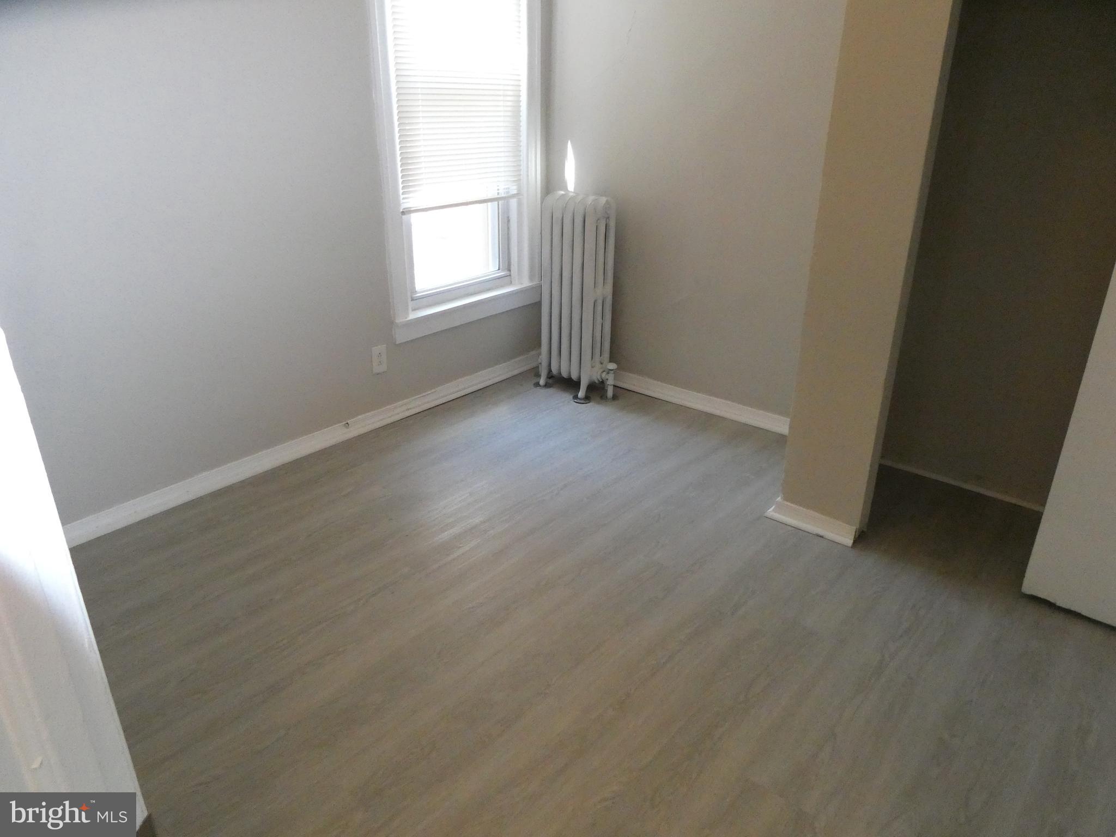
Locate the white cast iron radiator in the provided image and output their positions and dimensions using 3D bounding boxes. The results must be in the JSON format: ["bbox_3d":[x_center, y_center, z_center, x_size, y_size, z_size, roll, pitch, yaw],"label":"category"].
[{"bbox_3d":[0.105,-0.581,3.697,0.338,0.955,0.219,19,30,36],"label":"white cast iron radiator"}]

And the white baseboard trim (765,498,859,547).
[{"bbox_3d":[0.869,0.355,2.665,0.312,0.067,0.032,19,30,36],"label":"white baseboard trim"}]

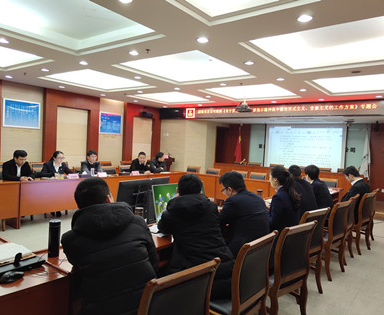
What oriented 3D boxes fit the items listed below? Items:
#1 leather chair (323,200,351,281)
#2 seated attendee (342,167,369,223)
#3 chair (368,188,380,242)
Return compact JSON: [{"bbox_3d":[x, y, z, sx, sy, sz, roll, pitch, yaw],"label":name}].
[{"bbox_3d":[1.597,0.964,4.341,0.560,0.900,0.480,3,1,36],"label":"leather chair"},{"bbox_3d":[2.384,0.787,5.551,0.720,1.270,0.520,3,1,36],"label":"seated attendee"},{"bbox_3d":[2.794,0.956,5.980,0.560,0.900,0.480,3,1,40],"label":"chair"}]

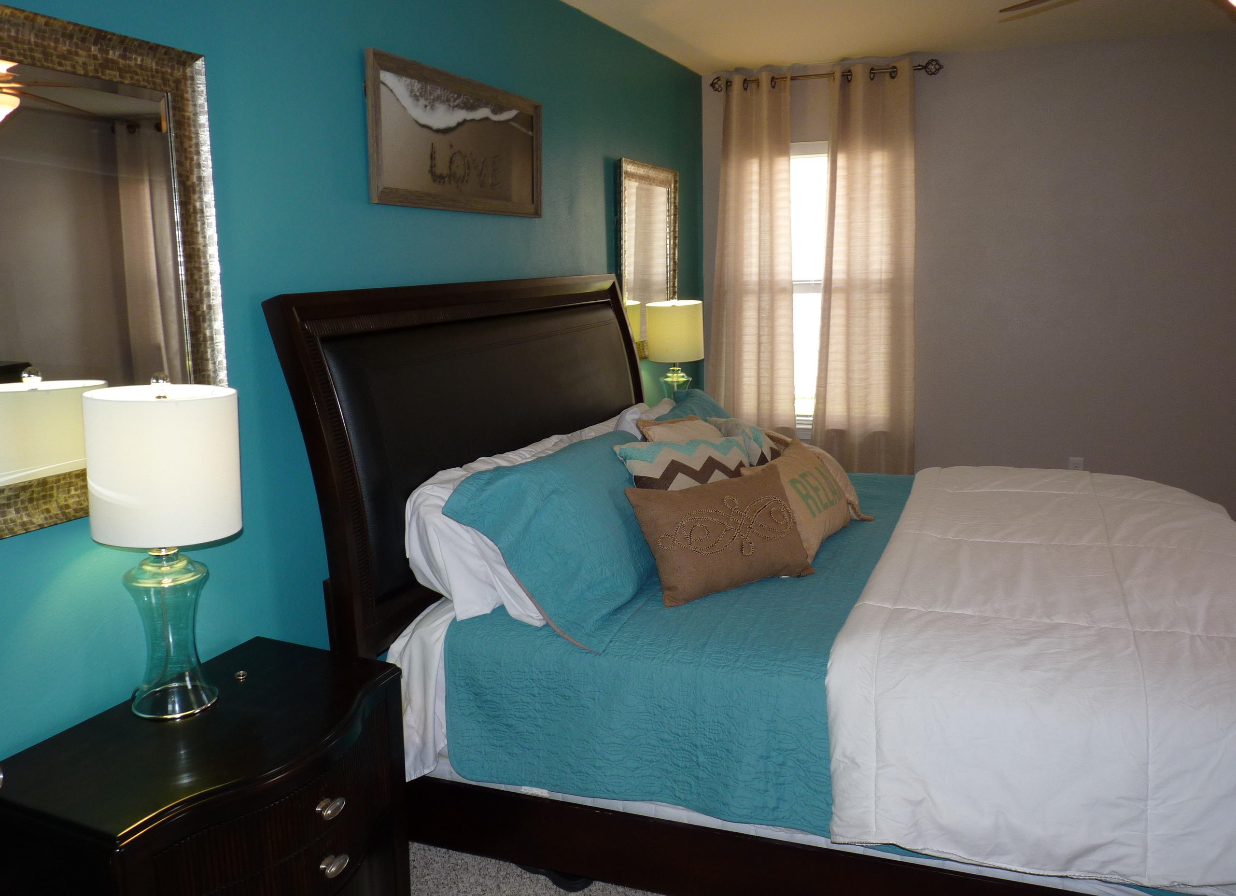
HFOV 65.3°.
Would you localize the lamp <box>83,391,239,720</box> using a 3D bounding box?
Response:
[{"bbox_3d":[-0.817,0.178,1.760,0.250,0.604,0.250,3,12,20],"label":"lamp"}]

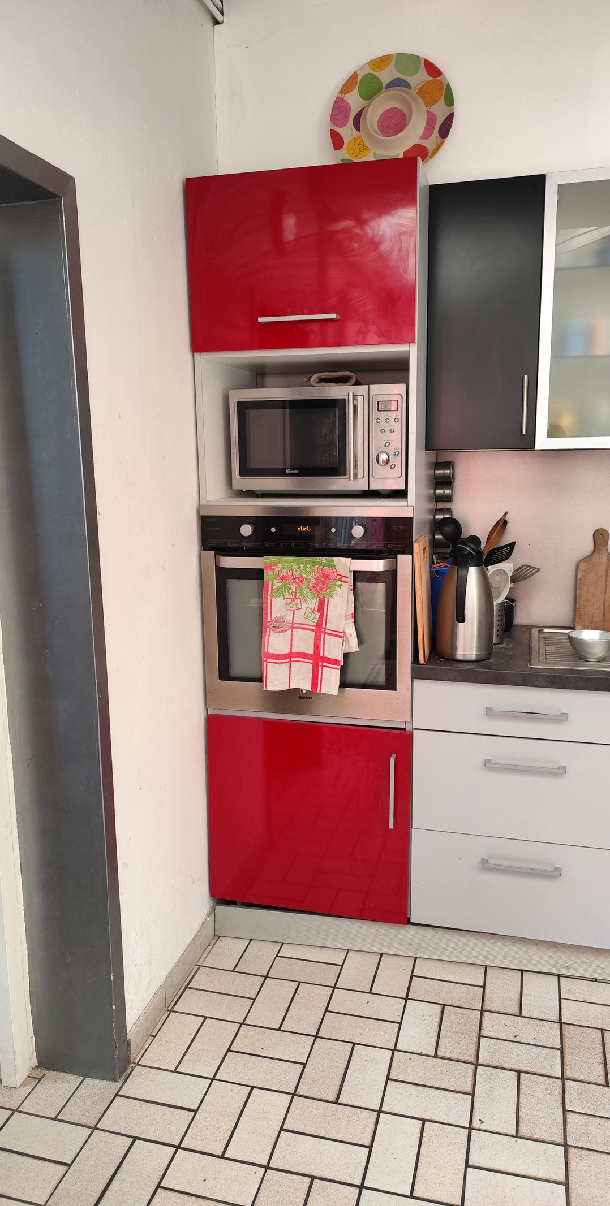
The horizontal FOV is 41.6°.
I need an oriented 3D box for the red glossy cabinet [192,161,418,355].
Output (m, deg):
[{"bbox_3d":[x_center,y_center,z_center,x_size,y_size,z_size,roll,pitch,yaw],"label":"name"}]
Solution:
[{"bbox_3d":[0.055,-0.926,2.310,0.598,0.430,0.565,2,11,14],"label":"red glossy cabinet"}]

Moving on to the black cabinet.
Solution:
[{"bbox_3d":[0.525,-0.802,2.333,0.298,0.696,0.333,2,11,14],"label":"black cabinet"}]

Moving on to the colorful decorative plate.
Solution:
[{"bbox_3d":[0.260,-1.460,2.416,0.373,0.373,0.048,2,1,14],"label":"colorful decorative plate"}]

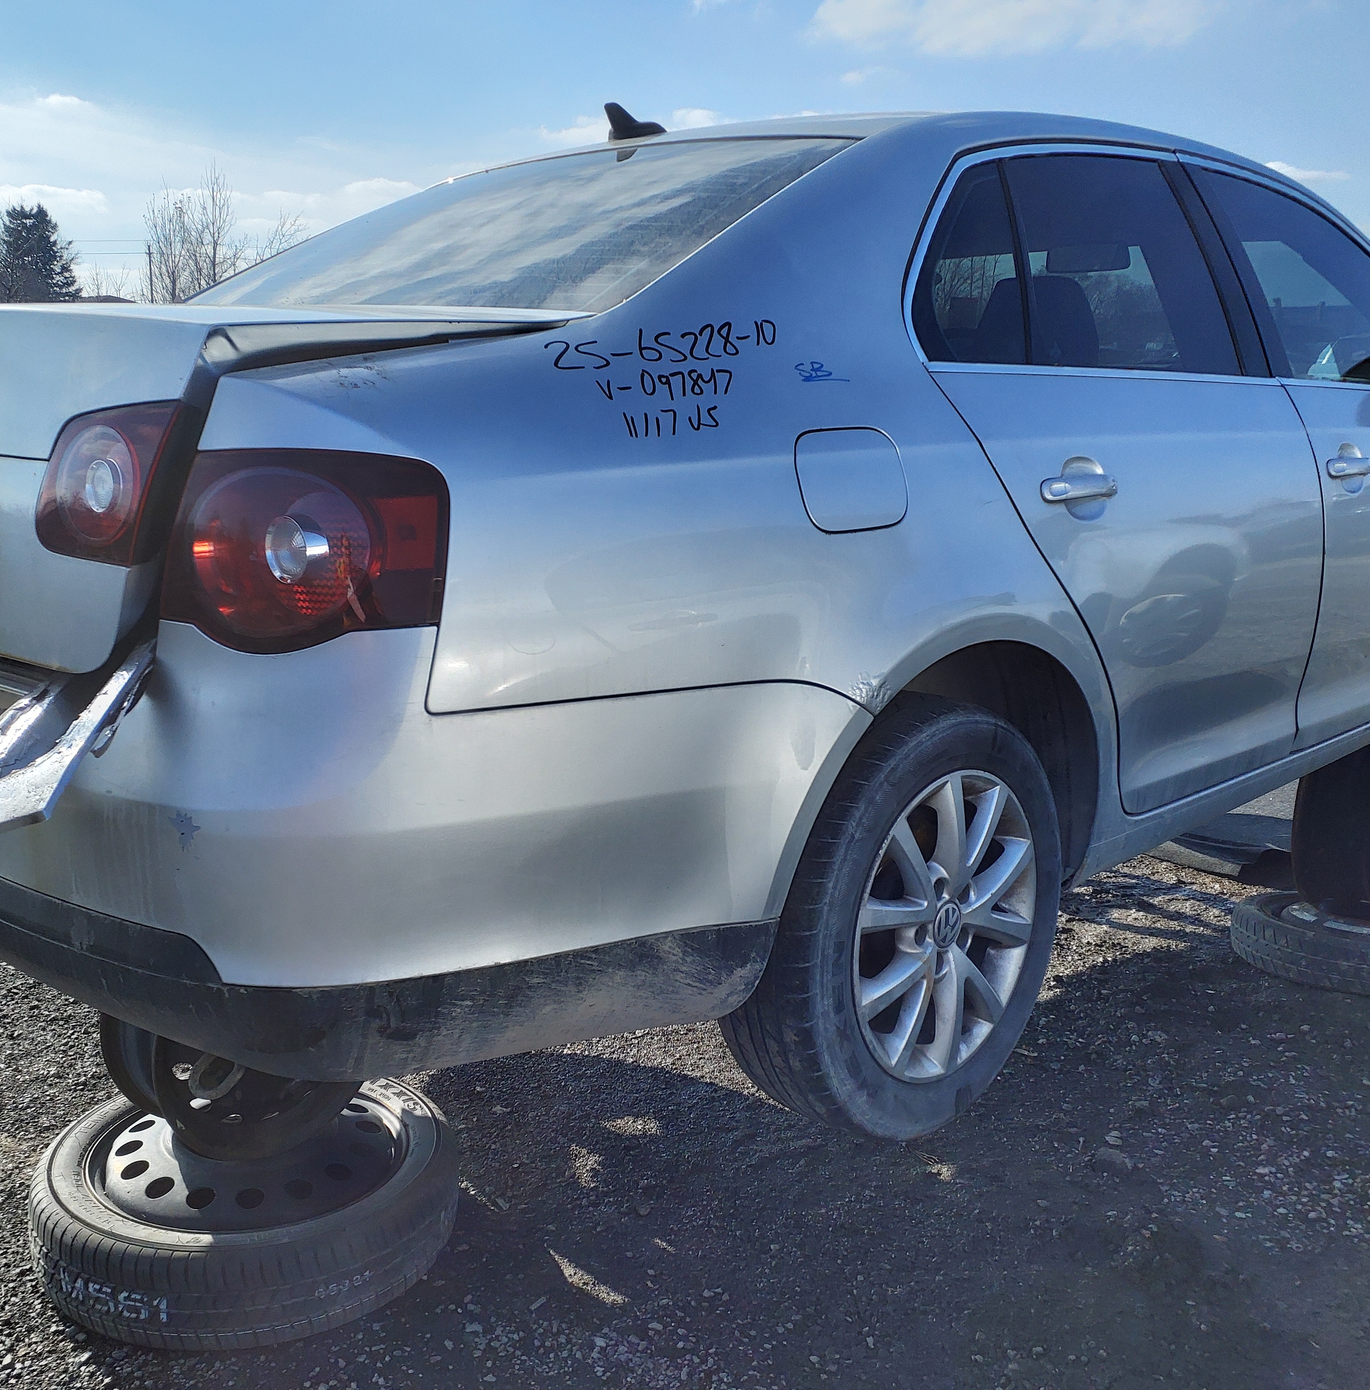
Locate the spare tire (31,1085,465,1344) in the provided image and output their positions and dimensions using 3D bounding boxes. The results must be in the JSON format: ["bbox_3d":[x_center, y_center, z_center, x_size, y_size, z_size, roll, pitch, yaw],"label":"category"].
[{"bbox_3d":[-0.642,0.735,2.072,0.605,0.158,0.605,-8,15,-44],"label":"spare tire"}]

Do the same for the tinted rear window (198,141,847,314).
[{"bbox_3d":[-0.351,-0.740,2.196,1.220,0.086,0.717,12,43,45],"label":"tinted rear window"}]

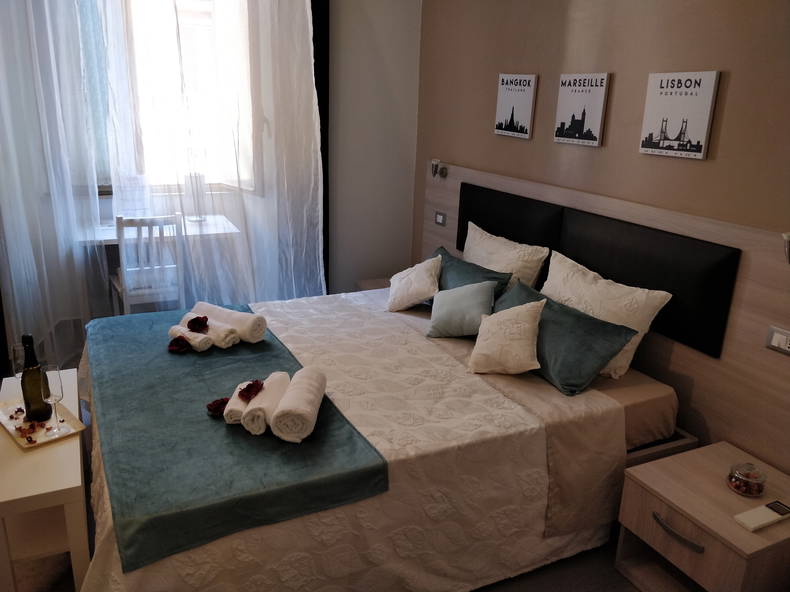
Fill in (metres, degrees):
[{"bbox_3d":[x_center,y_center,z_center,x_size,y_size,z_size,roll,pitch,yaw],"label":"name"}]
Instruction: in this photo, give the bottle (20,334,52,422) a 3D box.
[{"bbox_3d":[-1.307,0.288,1.984,0.086,0.310,0.086,-7,21,-25],"label":"bottle"}]

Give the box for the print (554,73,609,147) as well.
[{"bbox_3d":[0.856,-0.855,2.515,0.022,0.305,0.300,-7,21,-25],"label":"print"}]

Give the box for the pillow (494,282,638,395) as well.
[{"bbox_3d":[0.646,0.153,2.340,0.380,0.140,0.660,-47,32,-5],"label":"pillow"}]

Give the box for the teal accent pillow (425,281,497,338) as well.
[{"bbox_3d":[0.309,0.060,2.522,0.310,0.110,0.300,-11,43,28],"label":"teal accent pillow"}]

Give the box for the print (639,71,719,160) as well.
[{"bbox_3d":[1.078,-0.689,2.088,0.022,0.305,0.300,-7,21,-25],"label":"print"}]

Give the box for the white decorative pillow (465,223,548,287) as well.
[{"bbox_3d":[0.536,-0.156,3.023,0.150,0.410,0.690,20,8,-31],"label":"white decorative pillow"}]

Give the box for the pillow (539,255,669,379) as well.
[{"bbox_3d":[0.841,0.067,2.422,0.150,0.410,0.690,20,8,-31],"label":"pillow"}]

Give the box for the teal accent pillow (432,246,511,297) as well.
[{"bbox_3d":[0.306,-0.042,2.821,0.140,0.380,0.650,35,-1,-32],"label":"teal accent pillow"}]

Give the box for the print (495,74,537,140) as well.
[{"bbox_3d":[0.646,-1.010,2.918,0.022,0.305,0.300,-7,21,-25],"label":"print"}]

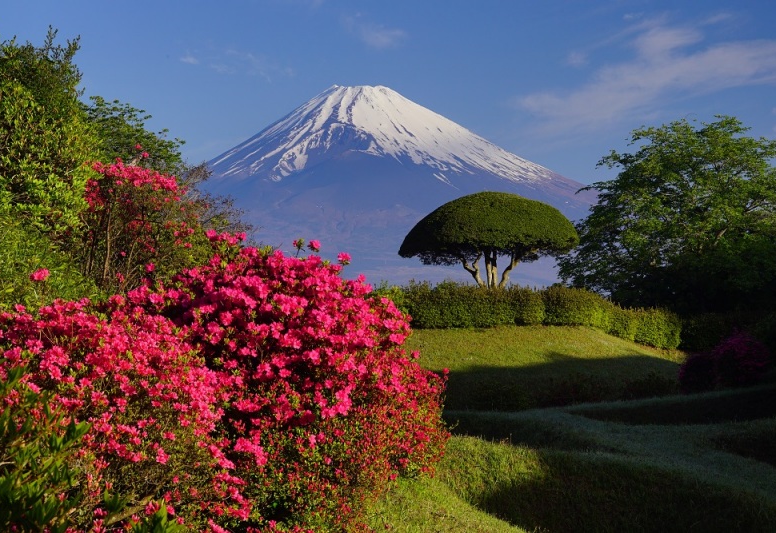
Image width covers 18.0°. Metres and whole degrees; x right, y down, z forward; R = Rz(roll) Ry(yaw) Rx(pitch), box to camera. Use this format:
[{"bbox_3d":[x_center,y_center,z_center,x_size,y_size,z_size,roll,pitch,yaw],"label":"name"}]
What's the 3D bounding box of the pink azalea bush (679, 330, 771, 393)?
[{"bbox_3d":[6.059,1.710,44.000,1.660,1.150,1.450,0,-1,0],"label":"pink azalea bush"}]

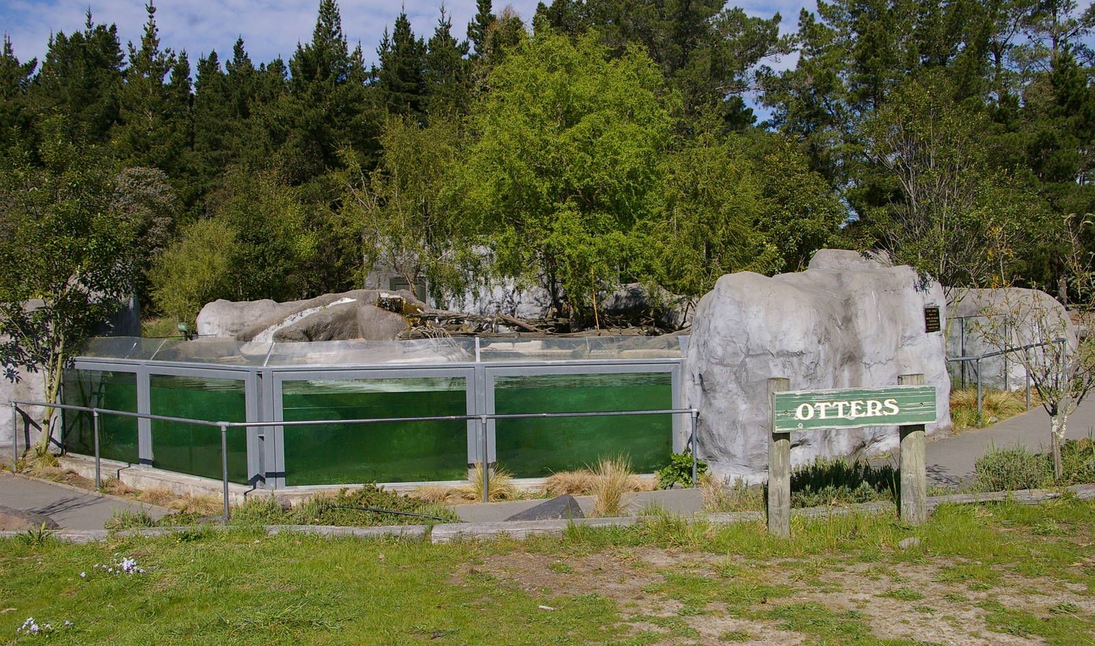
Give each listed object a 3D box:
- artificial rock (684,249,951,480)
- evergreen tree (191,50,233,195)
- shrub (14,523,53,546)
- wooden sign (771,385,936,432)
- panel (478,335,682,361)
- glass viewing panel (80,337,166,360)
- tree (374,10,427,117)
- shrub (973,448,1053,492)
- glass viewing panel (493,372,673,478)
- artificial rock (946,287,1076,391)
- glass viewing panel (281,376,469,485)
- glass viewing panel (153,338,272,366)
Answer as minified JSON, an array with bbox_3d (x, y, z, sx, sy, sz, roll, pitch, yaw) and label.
[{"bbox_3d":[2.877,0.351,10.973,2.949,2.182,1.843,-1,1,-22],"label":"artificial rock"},{"bbox_3d":[-16.100,-6.101,50.181,2.800,14.220,2.800,-1,1,0],"label":"evergreen tree"},{"bbox_3d":[-3.501,1.441,7.035,0.240,0.150,0.220,-1,1,0],"label":"shrub"},{"bbox_3d":[2.113,0.587,7.072,1.261,0.250,0.045,-1,1,-17],"label":"wooden sign"},{"bbox_3d":[0.327,0.255,10.085,1.964,0.273,0.025,-1,-38,-5],"label":"panel"},{"bbox_3d":[-4.914,0.296,11.662,1.872,0.273,0.025,0,-38,40],"label":"glass viewing panel"},{"bbox_3d":[-6.932,-7.045,49.844,4.600,15.925,4.600,-1,1,0],"label":"tree"},{"bbox_3d":[3.719,1.175,8.250,0.580,0.350,0.500,-1,1,0],"label":"shrub"},{"bbox_3d":[0.423,1.162,11.725,2.050,1.180,0.050,-1,1,-7],"label":"glass viewing panel"},{"bbox_3d":[7.354,0.267,17.000,2.500,1.750,1.500,-1,2,19],"label":"artificial rock"},{"bbox_3d":[-1.629,1.032,9.856,1.731,1.015,0.030,-1,1,-5],"label":"glass viewing panel"},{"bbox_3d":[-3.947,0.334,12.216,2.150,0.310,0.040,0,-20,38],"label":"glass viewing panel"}]

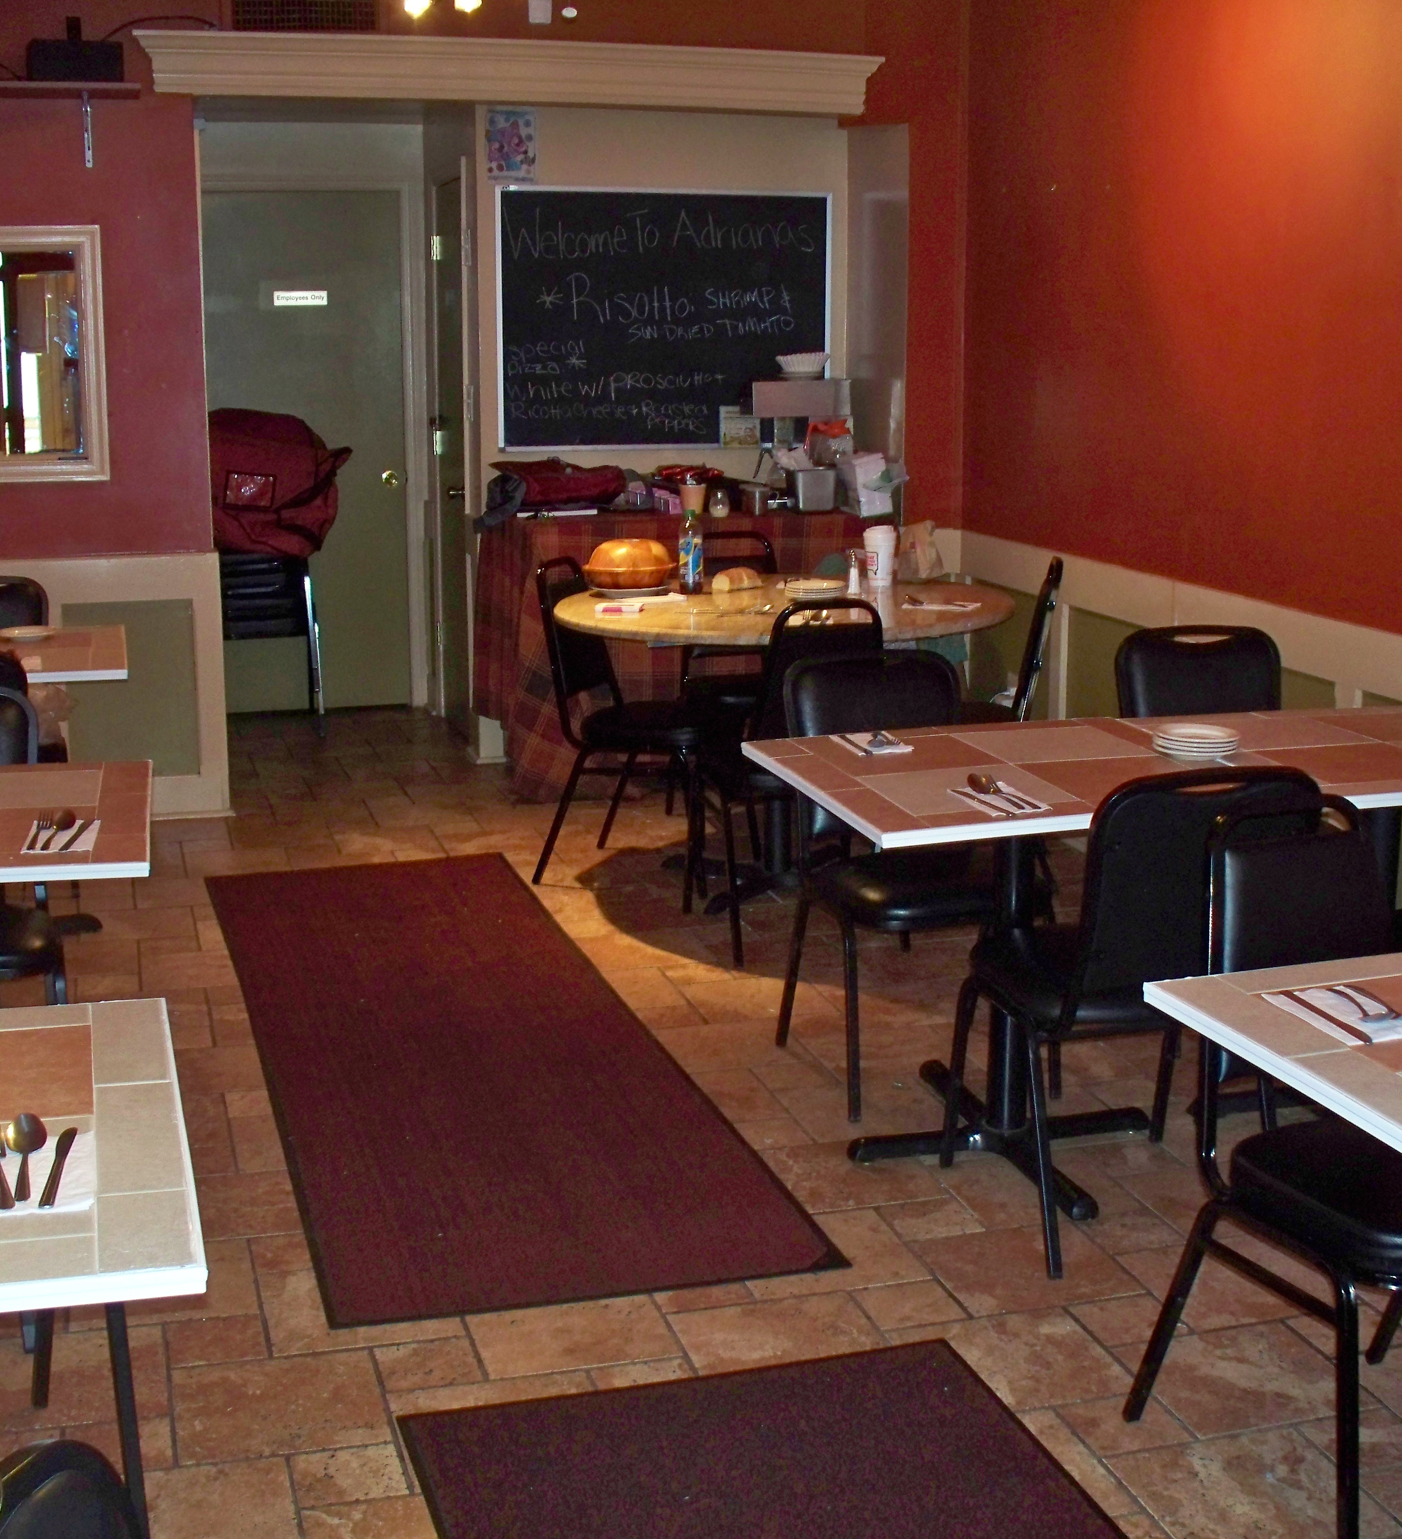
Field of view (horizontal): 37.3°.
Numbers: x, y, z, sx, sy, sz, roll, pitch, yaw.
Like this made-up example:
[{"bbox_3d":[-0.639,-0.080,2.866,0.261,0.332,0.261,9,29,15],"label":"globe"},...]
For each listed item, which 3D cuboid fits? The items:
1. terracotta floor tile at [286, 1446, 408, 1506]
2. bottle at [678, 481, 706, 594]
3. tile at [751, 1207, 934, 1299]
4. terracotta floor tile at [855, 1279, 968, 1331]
[{"bbox_3d":[-0.488,0.982,2.879,0.152,0.010,0.142,-3,12,-16],"label":"terracotta floor tile"},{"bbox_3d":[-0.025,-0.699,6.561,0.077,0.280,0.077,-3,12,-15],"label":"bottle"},{"bbox_3d":[0.206,0.850,3.632,0.315,0.012,0.302,-3,12,-15],"label":"tile"},{"bbox_3d":[0.345,0.889,3.433,0.155,0.012,0.150,-3,12,-15],"label":"terracotta floor tile"}]

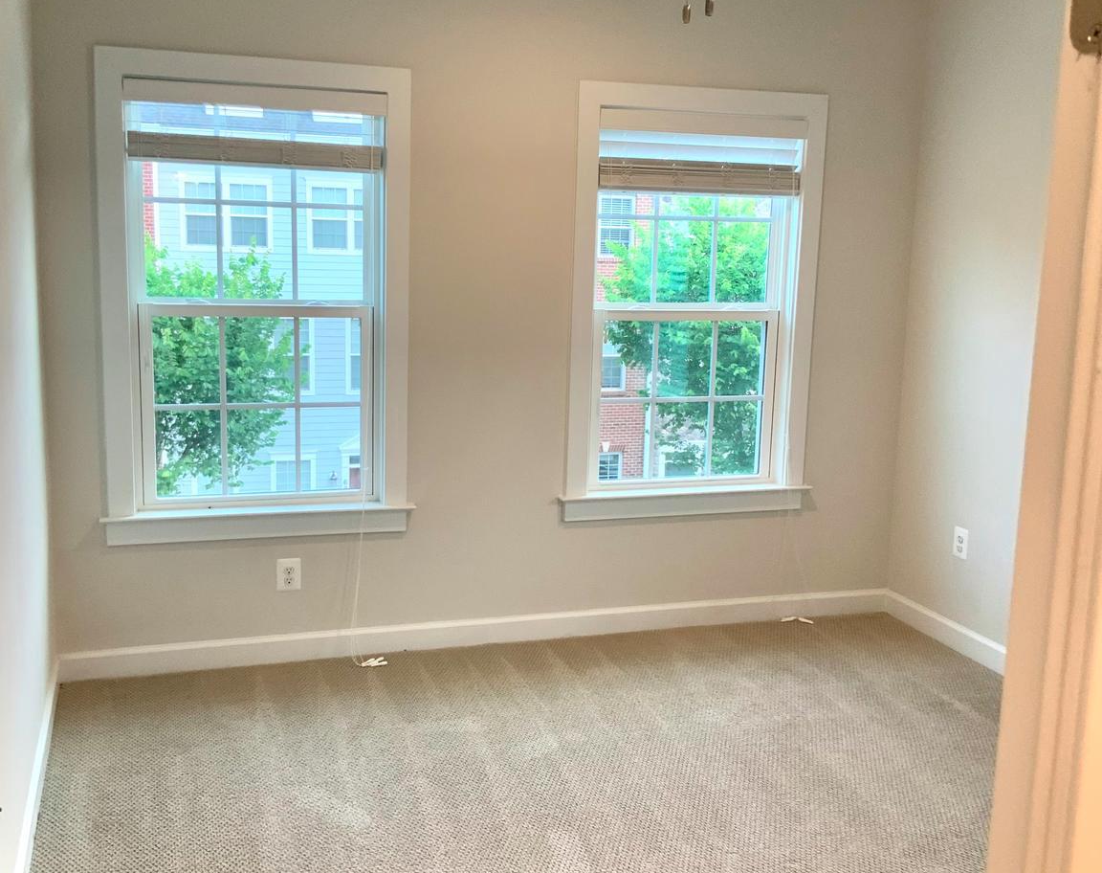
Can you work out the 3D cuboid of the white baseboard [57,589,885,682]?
[{"bbox_3d":[-0.138,0.782,4.974,3.448,0.106,0.018,-2,10,-18],"label":"white baseboard"}]

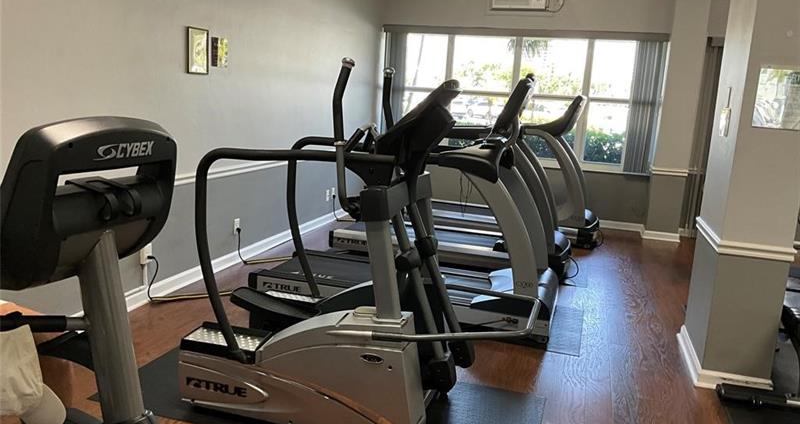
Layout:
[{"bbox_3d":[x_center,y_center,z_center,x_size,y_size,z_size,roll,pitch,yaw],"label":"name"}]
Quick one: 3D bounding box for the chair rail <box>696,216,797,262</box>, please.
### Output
[{"bbox_3d":[1.885,0.143,3.718,0.369,0.050,0.838,6,10,15],"label":"chair rail"}]

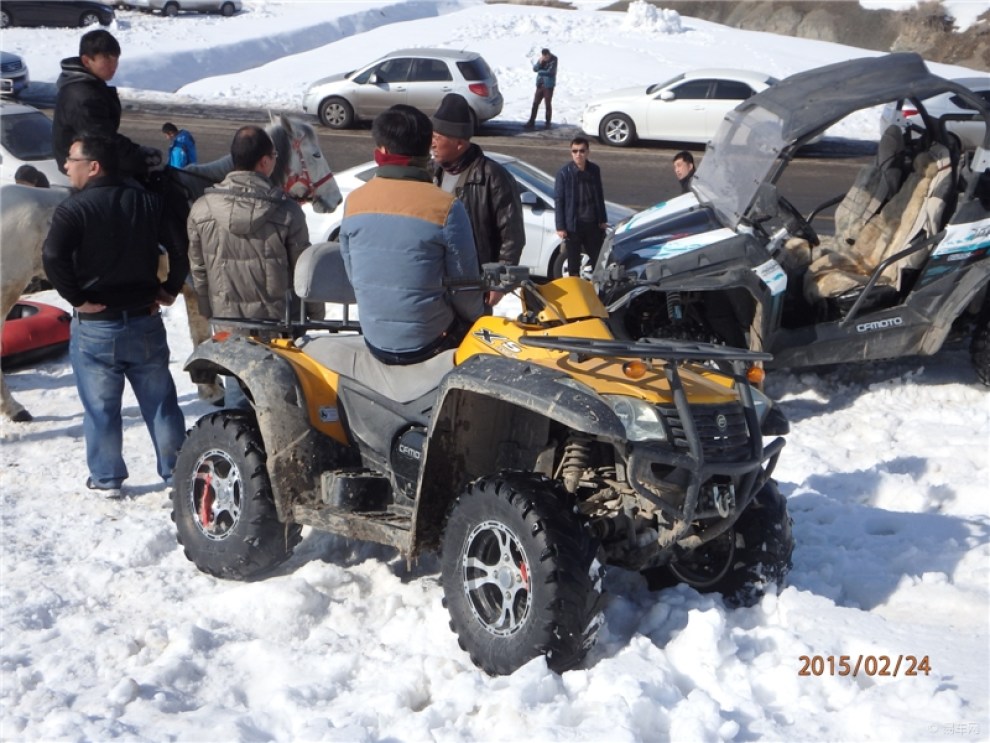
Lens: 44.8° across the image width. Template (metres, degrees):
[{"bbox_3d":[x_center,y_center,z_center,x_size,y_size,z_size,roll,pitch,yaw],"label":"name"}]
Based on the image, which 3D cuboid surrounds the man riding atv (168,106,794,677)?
[{"bbox_3d":[-0.066,-0.055,4.360,2.176,1.793,1.186,8,5,43],"label":"man riding atv"}]

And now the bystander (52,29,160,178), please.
[{"bbox_3d":[-2.068,-1.061,6.457,0.660,1.500,0.580,1,16,2],"label":"bystander"}]

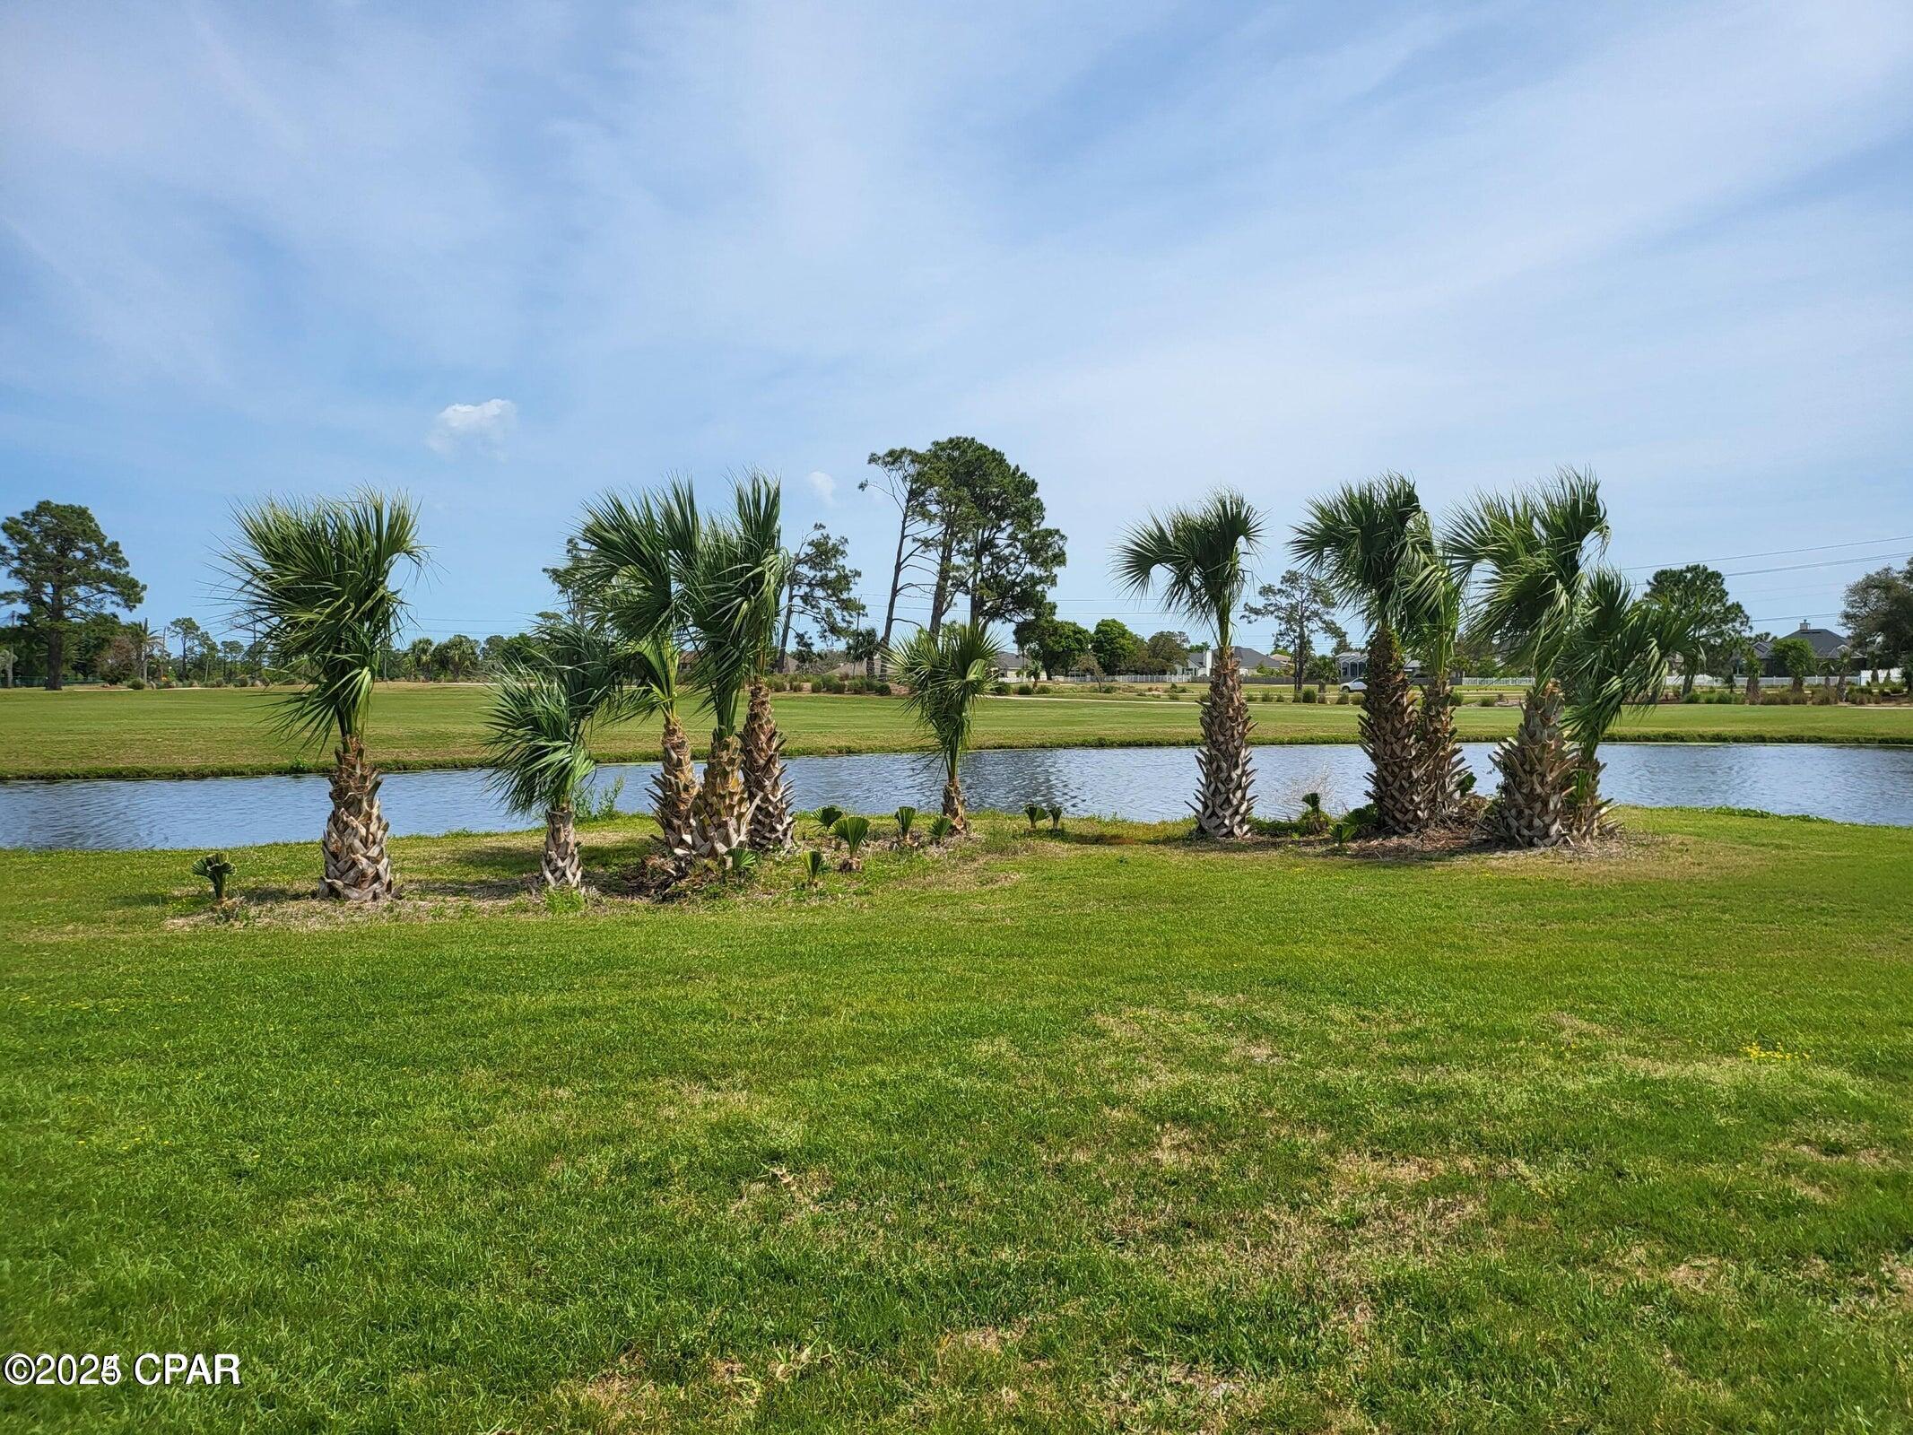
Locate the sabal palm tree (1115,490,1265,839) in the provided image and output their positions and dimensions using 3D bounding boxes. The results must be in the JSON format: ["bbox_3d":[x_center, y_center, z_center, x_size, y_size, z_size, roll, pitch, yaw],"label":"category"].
[{"bbox_3d":[2.321,-0.536,13.203,1.457,3.397,1.457,0,2,0],"label":"sabal palm tree"}]

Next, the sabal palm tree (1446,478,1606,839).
[{"bbox_3d":[5.478,-0.572,12.694,1.485,3.546,1.559,0,2,0],"label":"sabal palm tree"}]

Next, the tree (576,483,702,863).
[{"bbox_3d":[-2.847,-0.402,11.889,1.092,3.348,1.255,0,2,0],"label":"tree"}]

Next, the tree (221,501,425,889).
[{"bbox_3d":[-4.663,-0.165,9.772,1.452,2.946,1.452,0,2,0],"label":"tree"}]

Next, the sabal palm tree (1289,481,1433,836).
[{"bbox_3d":[4.118,-0.649,13.562,1.364,3.624,1.432,0,2,0],"label":"sabal palm tree"}]

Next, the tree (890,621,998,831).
[{"bbox_3d":[-0.131,0.085,13.664,1.075,2.112,1.075,0,2,0],"label":"tree"}]

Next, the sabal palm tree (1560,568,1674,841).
[{"bbox_3d":[6.518,-0.133,13.087,1.101,2.645,1.212,0,2,0],"label":"sabal palm tree"}]

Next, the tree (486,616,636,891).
[{"bbox_3d":[-3.032,0.274,10.134,1.130,2.048,1.130,0,2,0],"label":"tree"}]

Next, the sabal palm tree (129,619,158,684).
[{"bbox_3d":[-64.301,-5.206,105.000,2.295,4.986,2.525,0,2,0],"label":"sabal palm tree"}]

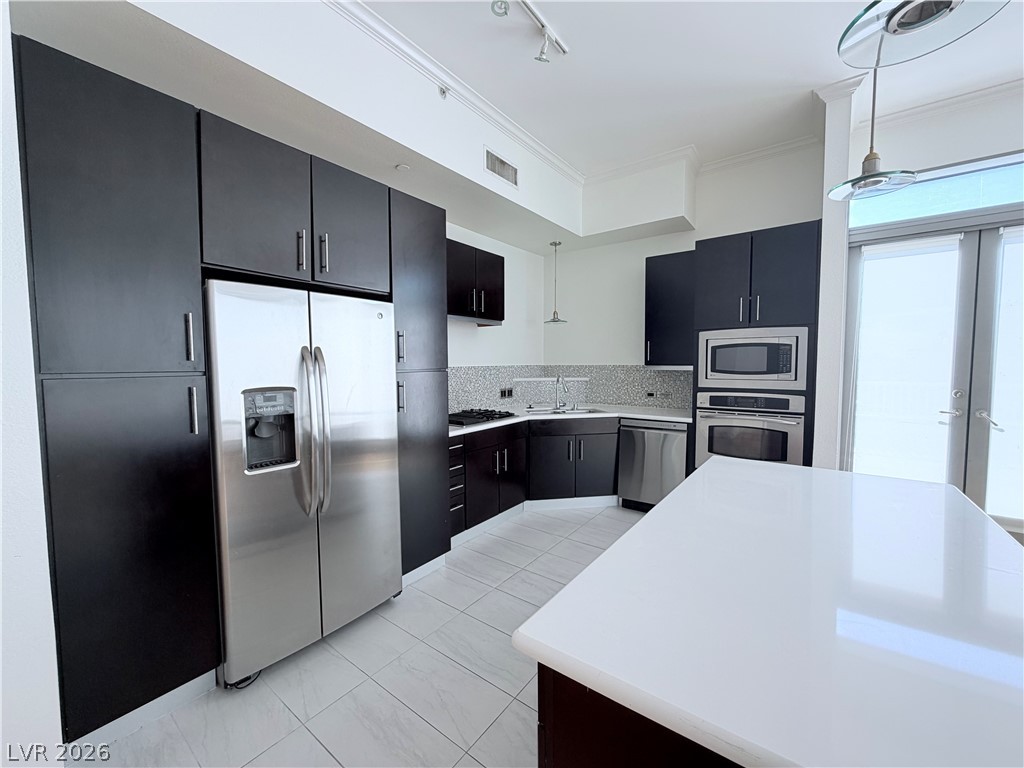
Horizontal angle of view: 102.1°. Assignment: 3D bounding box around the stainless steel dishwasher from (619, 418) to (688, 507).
[{"bbox_3d":[1.458,0.749,4.052,0.616,0.842,0.610,2,4,37],"label":"stainless steel dishwasher"}]

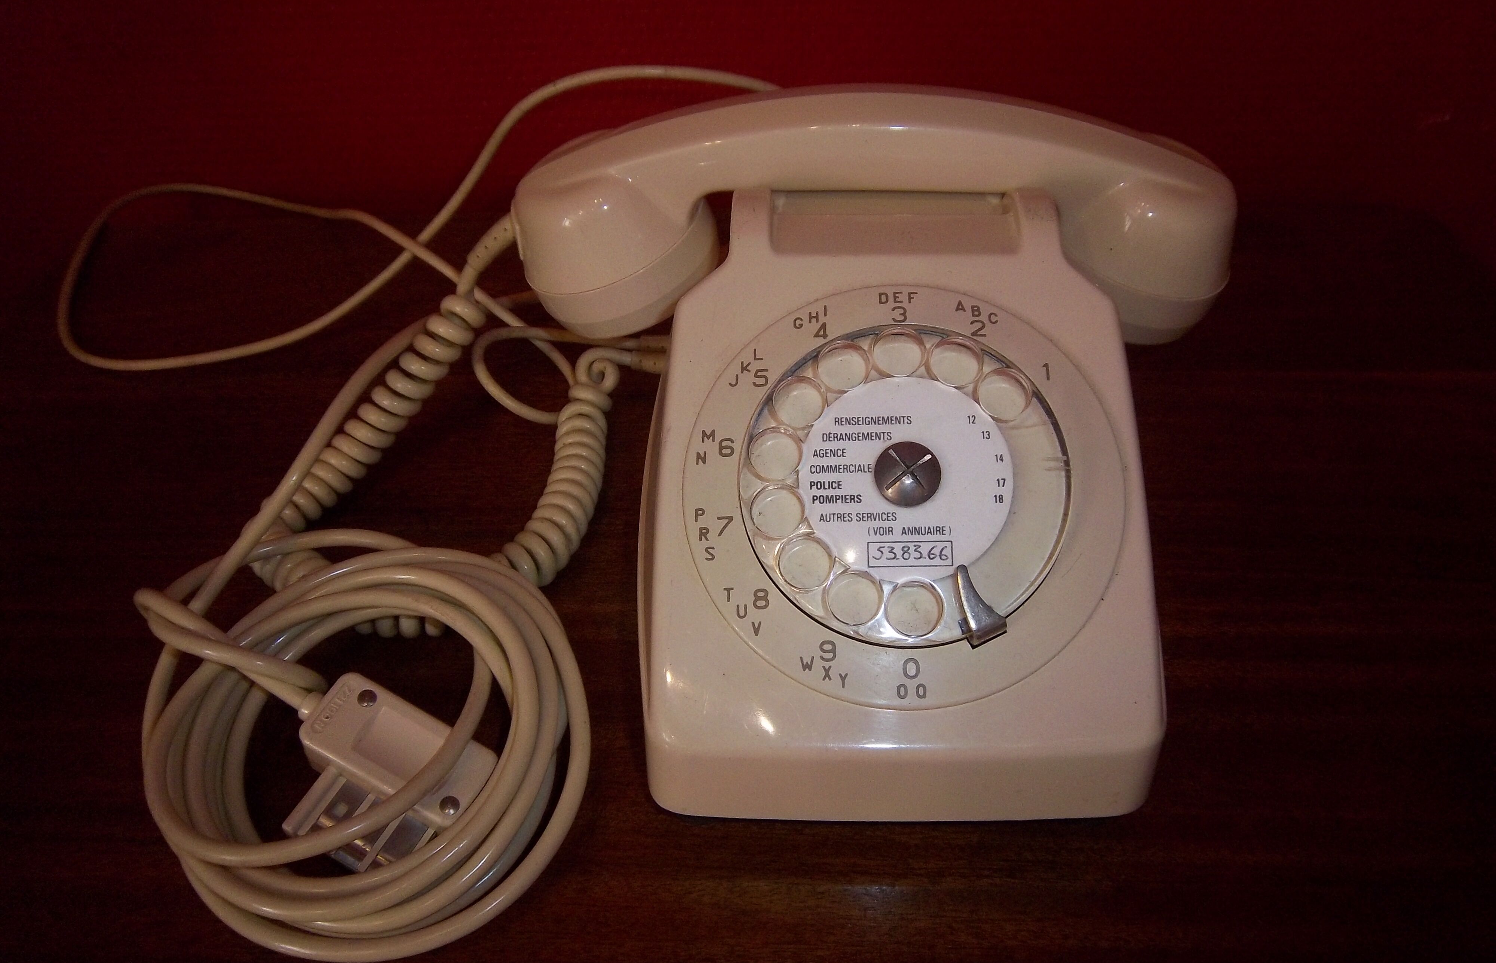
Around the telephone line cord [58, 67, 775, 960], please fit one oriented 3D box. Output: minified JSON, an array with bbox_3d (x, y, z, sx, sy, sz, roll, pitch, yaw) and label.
[{"bbox_3d":[-0.130,-0.033,0.385,0.285,0.102,0.335,-1,45,3],"label":"telephone line cord"}]

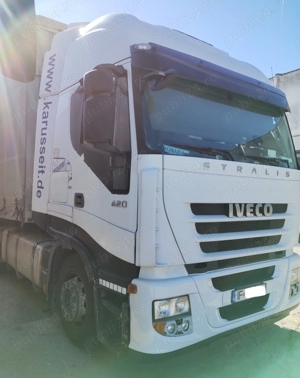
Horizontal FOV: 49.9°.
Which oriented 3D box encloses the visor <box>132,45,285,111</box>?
[{"bbox_3d":[0.822,-1.075,3.383,2.320,0.260,0.290,2,-1,-37],"label":"visor"}]

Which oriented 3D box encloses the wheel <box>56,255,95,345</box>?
[{"bbox_3d":[-0.722,1.174,3.548,0.310,1.000,1.000,2,-1,-37],"label":"wheel"}]

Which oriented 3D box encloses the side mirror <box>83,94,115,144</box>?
[{"bbox_3d":[-0.402,-0.550,2.548,0.230,0.385,0.130,2,-1,-25],"label":"side mirror"}]

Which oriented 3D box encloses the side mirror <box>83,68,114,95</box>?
[{"bbox_3d":[-0.403,-0.845,2.544,0.230,0.175,0.130,2,-1,-25],"label":"side mirror"}]

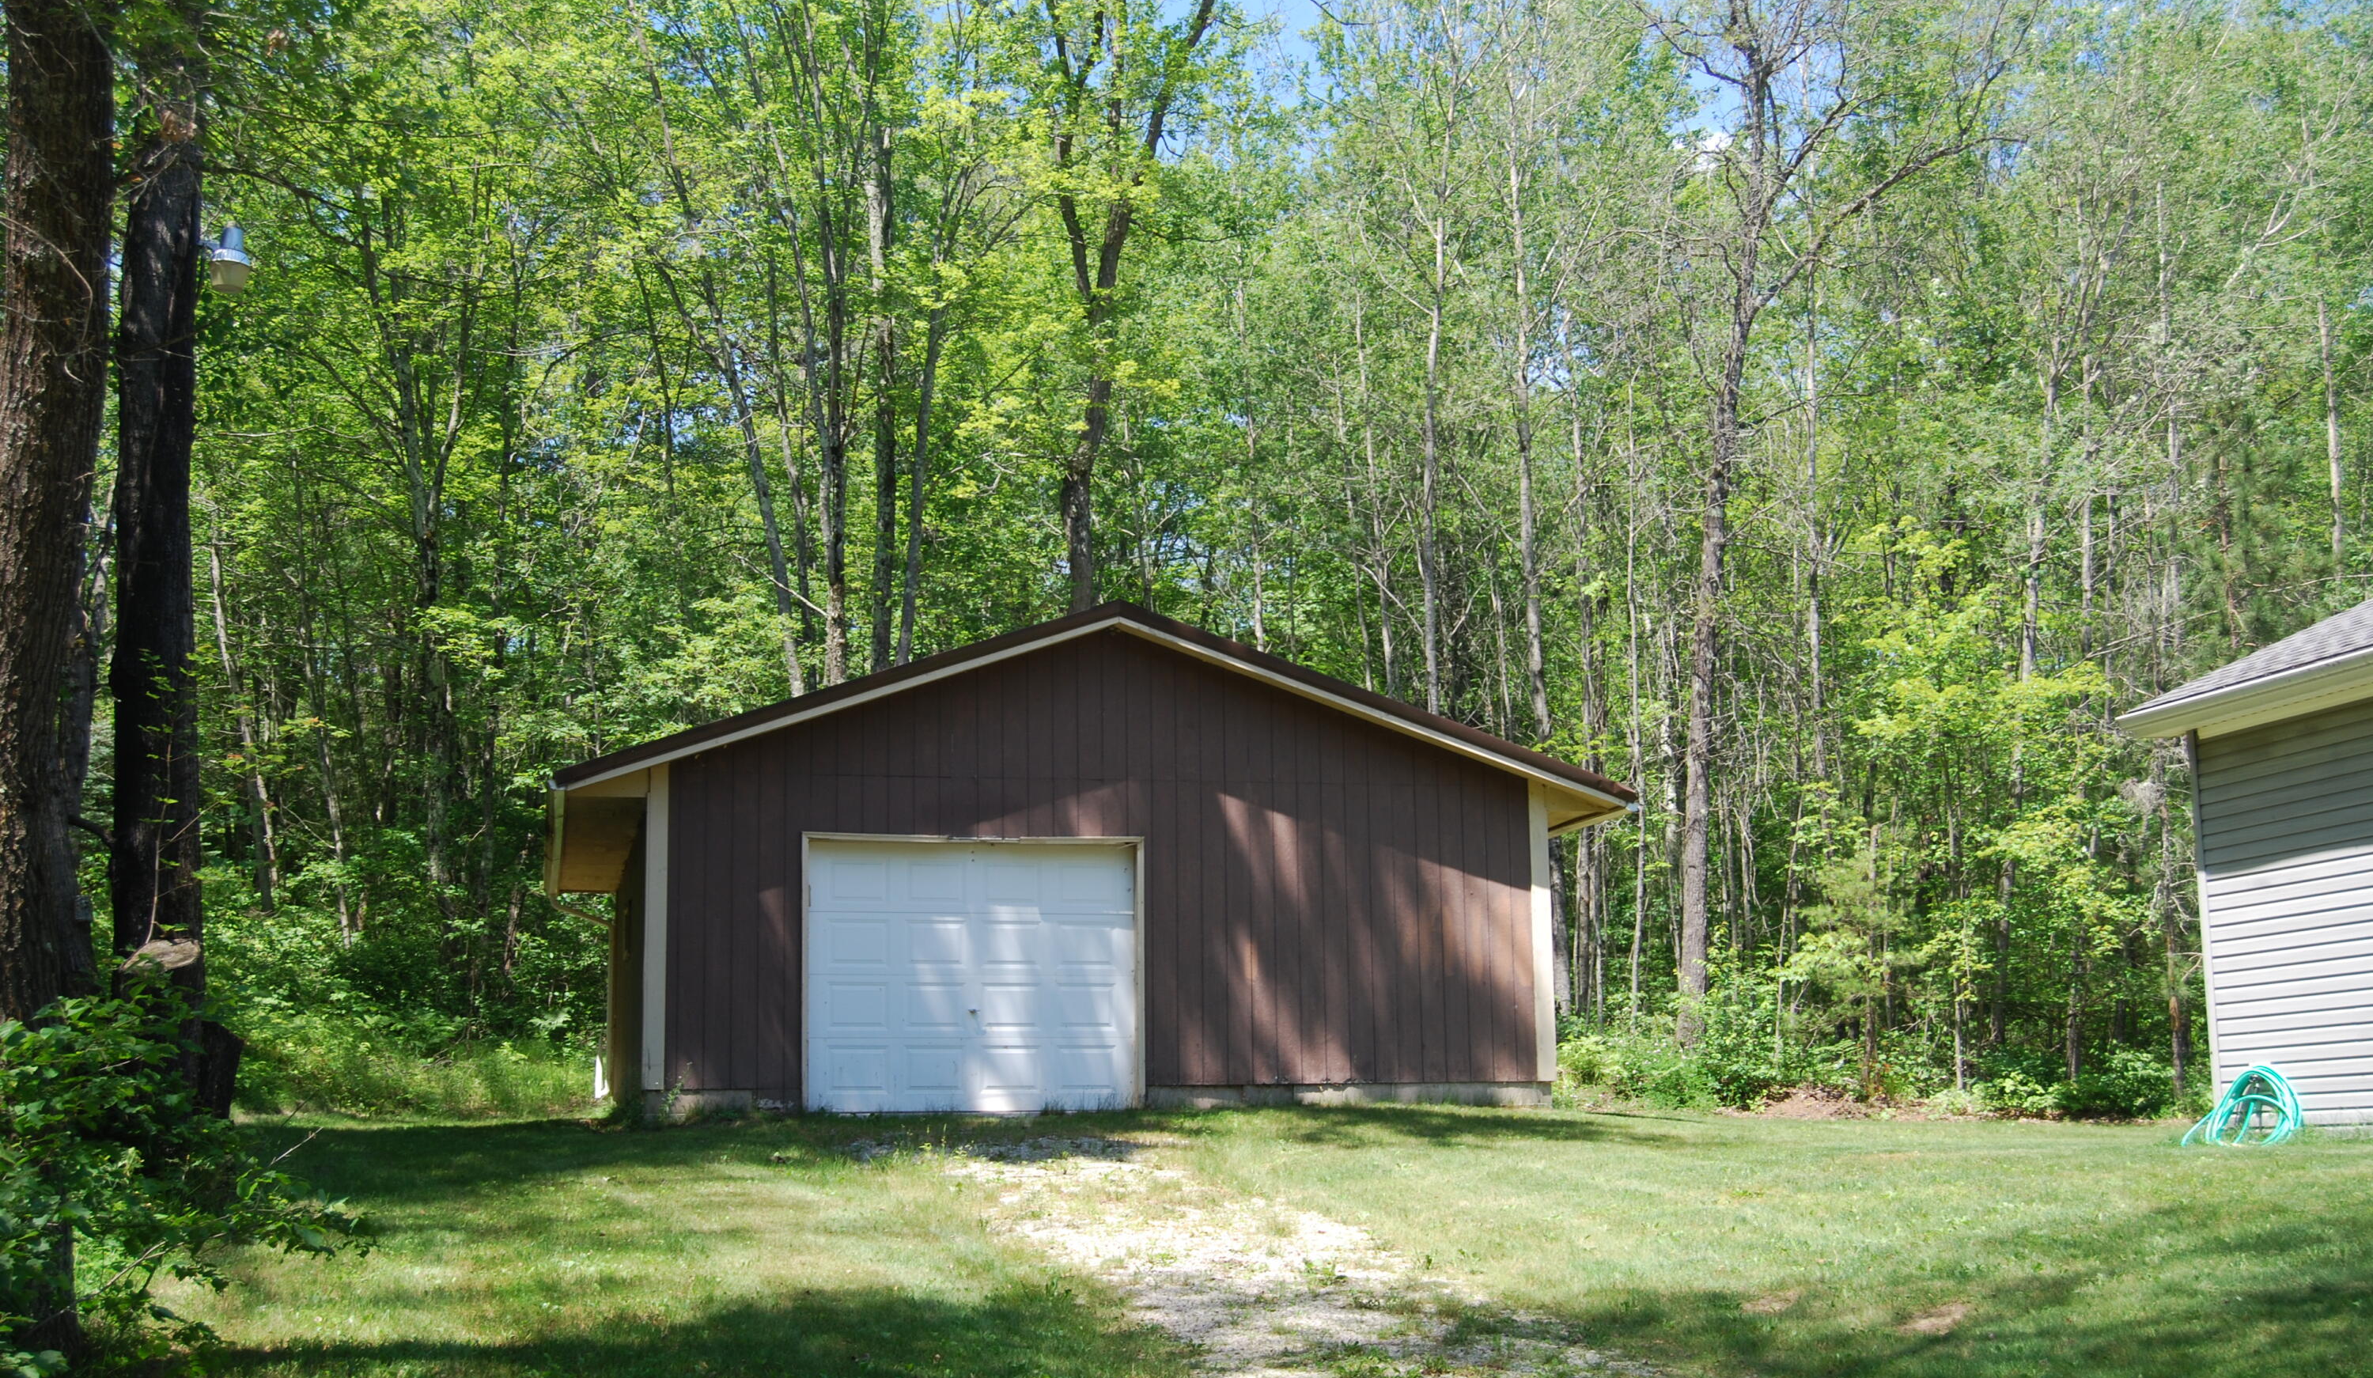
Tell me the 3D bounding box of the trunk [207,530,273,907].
[{"bbox_3d":[-11.789,0.339,32.078,0.220,4.882,0.220,-12,-10,-2],"label":"trunk"}]

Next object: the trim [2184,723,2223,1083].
[{"bbox_3d":[6.749,1.501,16.933,0.090,2.480,0.100,2,-11,-16],"label":"trim"}]

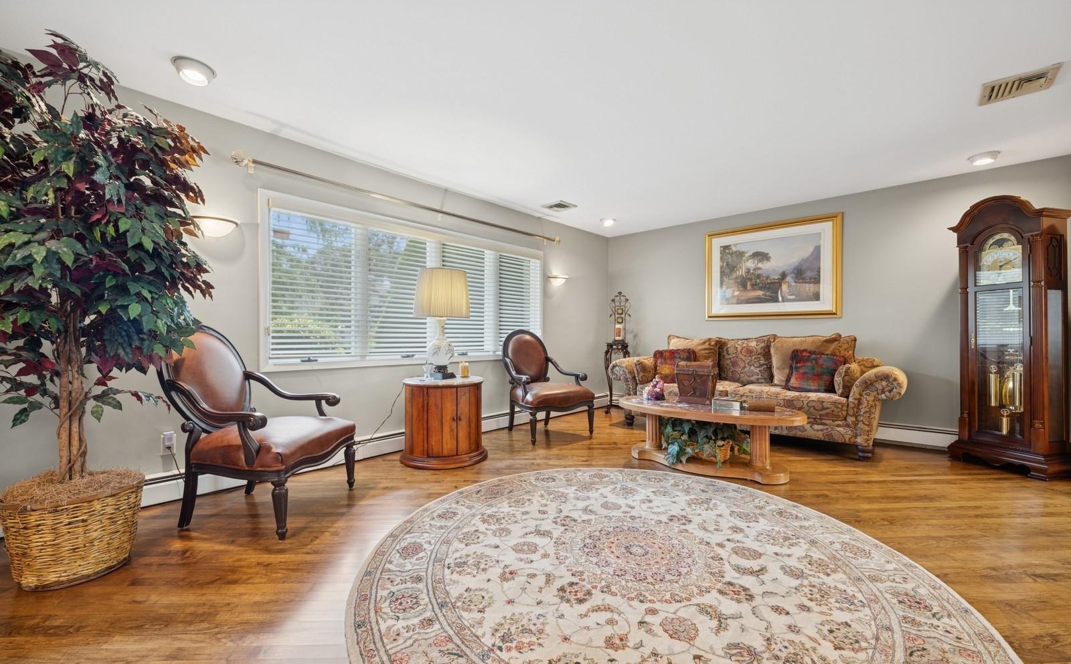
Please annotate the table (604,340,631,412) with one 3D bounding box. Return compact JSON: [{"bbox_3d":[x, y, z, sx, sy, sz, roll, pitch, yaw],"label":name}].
[{"bbox_3d":[1.086,0.601,5.498,0.320,0.910,0.310,0,0,6],"label":"table"}]

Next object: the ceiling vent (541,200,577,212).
[{"bbox_3d":[0.270,-1.385,4.631,0.310,0.025,0.310,0,0,43],"label":"ceiling vent"}]

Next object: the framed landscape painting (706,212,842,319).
[{"bbox_3d":[2.543,-0.661,4.567,1.333,1.042,0.044,0,0,43],"label":"framed landscape painting"}]

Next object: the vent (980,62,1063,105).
[{"bbox_3d":[2.690,-1.363,2.326,0.281,0.020,0.315,0,0,43],"label":"vent"}]

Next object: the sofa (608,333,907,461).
[{"bbox_3d":[2.078,0.532,4.265,2.512,1.011,0.867,0,0,39],"label":"sofa"}]

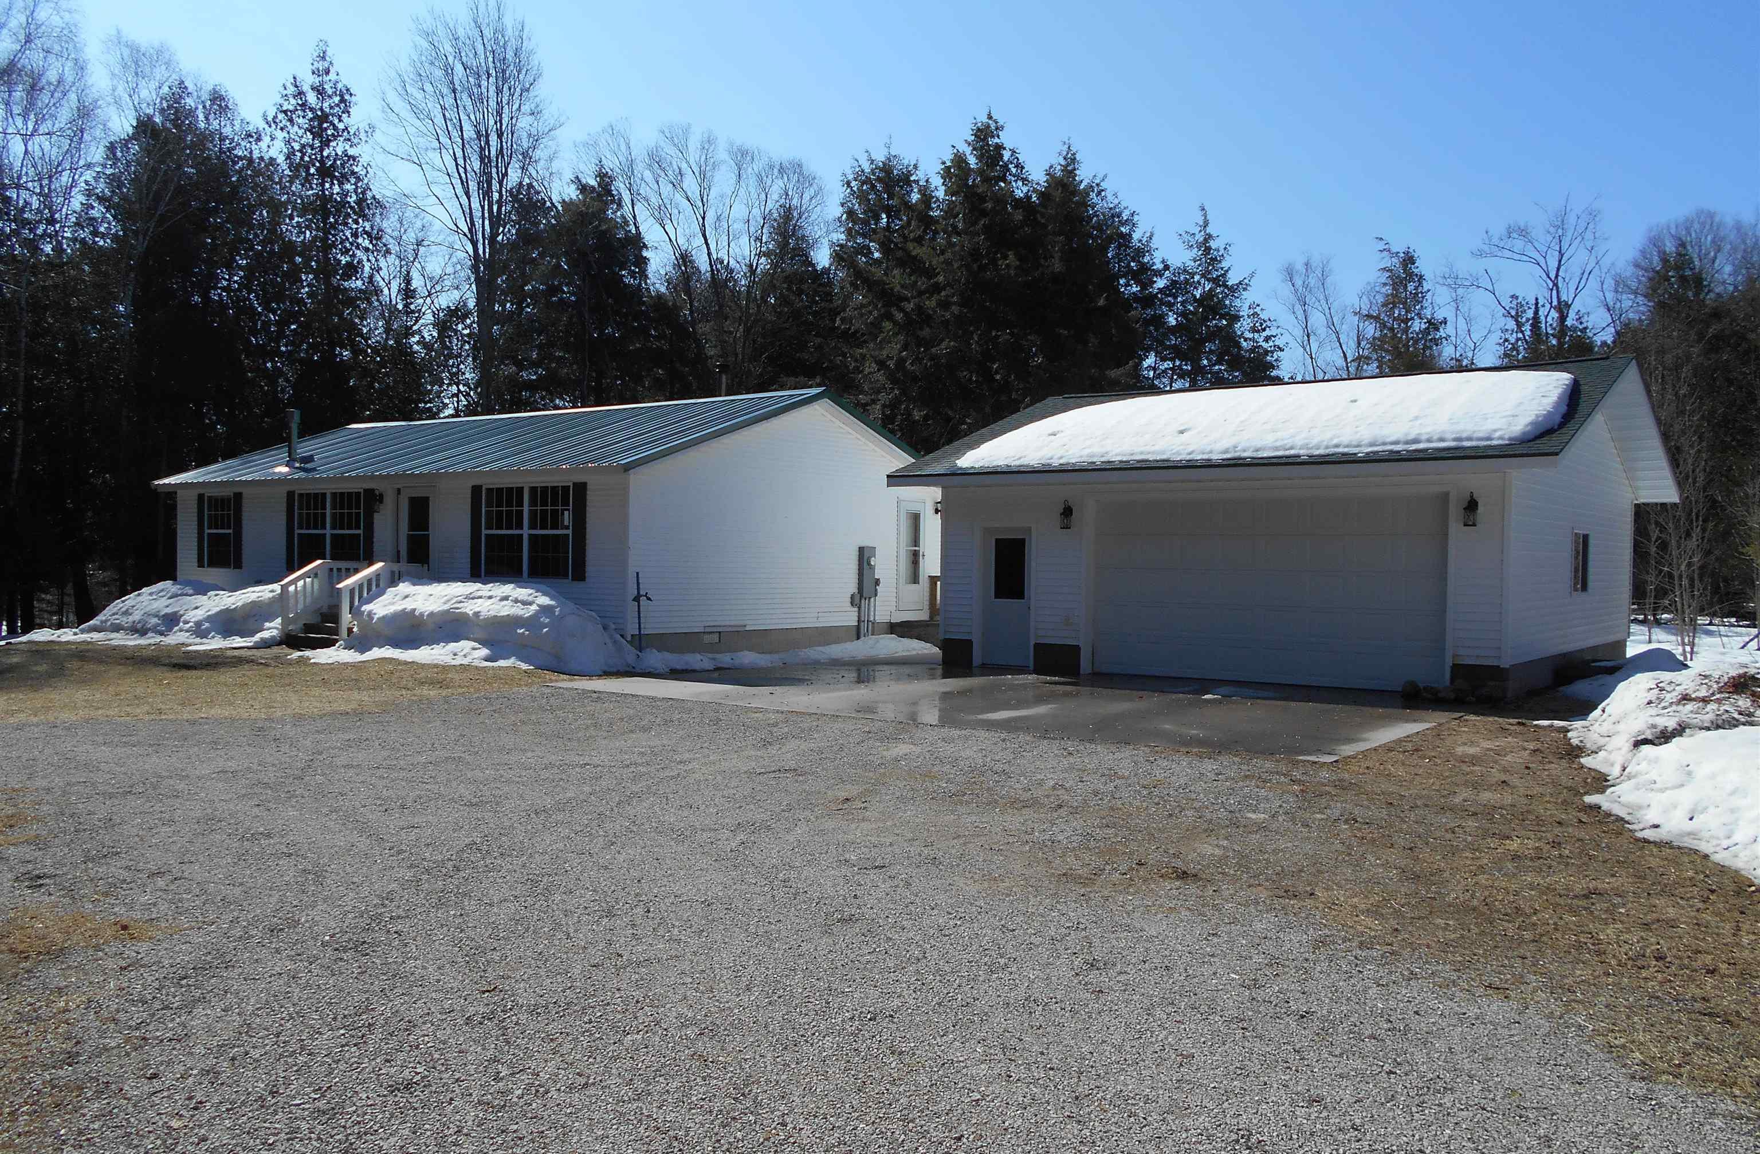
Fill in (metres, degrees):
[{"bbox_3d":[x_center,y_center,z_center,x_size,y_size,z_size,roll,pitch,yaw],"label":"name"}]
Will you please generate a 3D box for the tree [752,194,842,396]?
[{"bbox_3d":[-2.906,-5.901,44.117,3.300,13.420,3.300,1,1,0],"label":"tree"}]

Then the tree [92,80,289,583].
[{"bbox_3d":[-17.828,-6.002,34.119,5.000,13.568,5.000,1,1,0],"label":"tree"}]

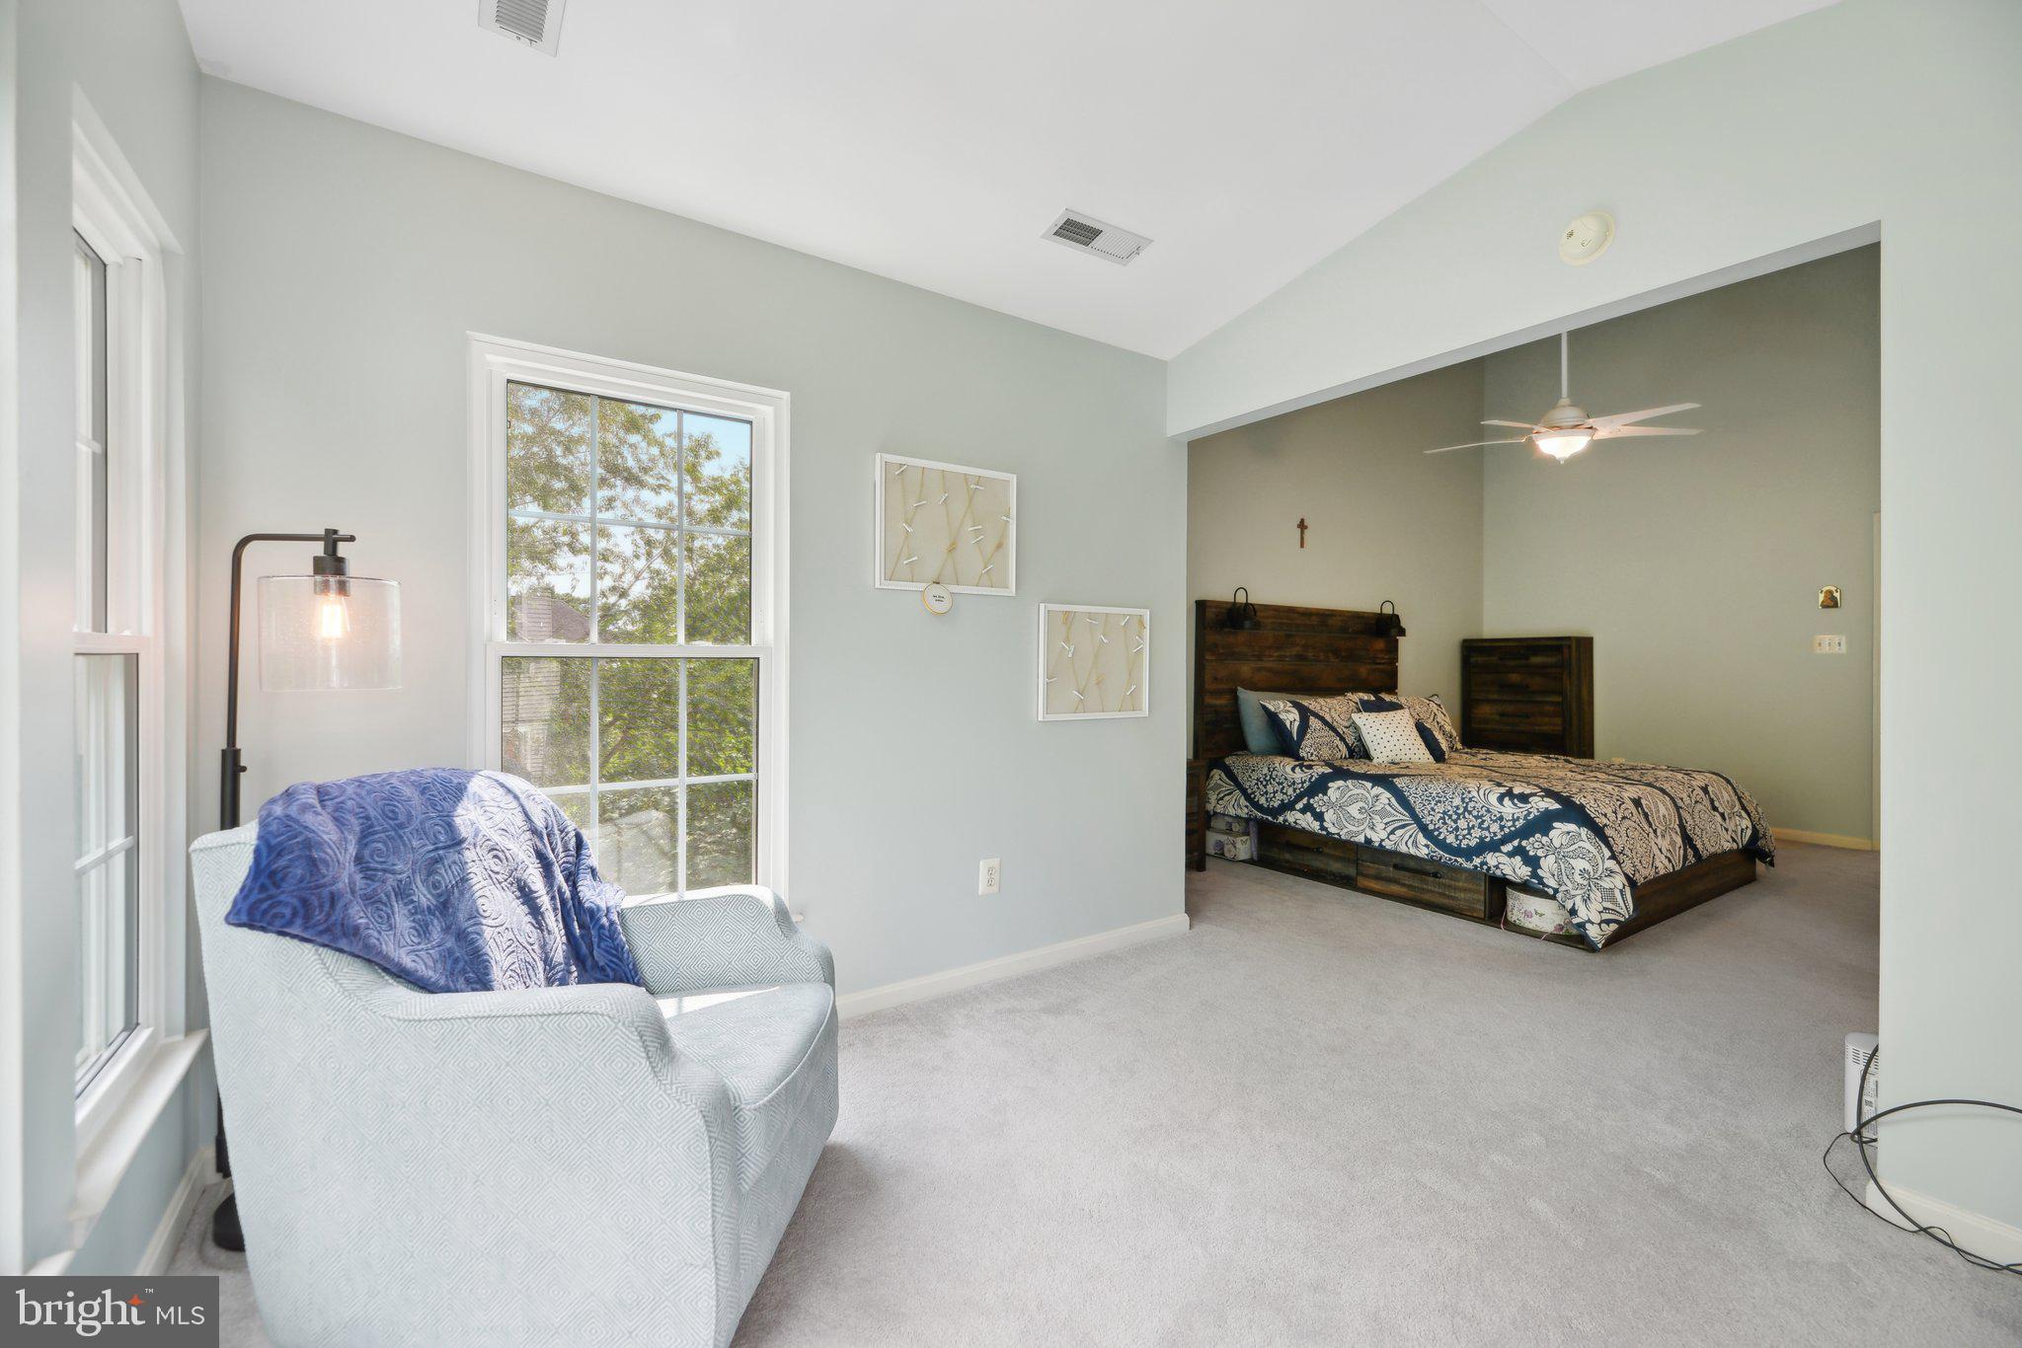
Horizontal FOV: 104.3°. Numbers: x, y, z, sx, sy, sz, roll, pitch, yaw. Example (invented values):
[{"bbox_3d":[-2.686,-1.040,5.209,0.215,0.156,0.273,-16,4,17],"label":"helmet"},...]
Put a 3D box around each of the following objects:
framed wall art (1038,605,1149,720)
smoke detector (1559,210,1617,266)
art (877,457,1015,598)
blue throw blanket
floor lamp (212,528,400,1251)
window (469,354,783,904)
[{"bbox_3d":[0.335,-0.042,3.079,0.539,0.436,0.030,0,0,-33],"label":"framed wall art"},{"bbox_3d":[1.482,-1.138,2.043,0.045,0.132,0.132,0,0,-33],"label":"smoke detector"},{"bbox_3d":[-0.212,-0.500,2.720,0.541,0.439,0.030,0,0,-33],"label":"art"},{"bbox_3d":[-1.027,0.420,1.528,0.430,0.460,0.690,0,0,3],"label":"blue throw blanket"},{"bbox_3d":[-1.455,0.405,1.630,0.320,1.420,0.265,0,0,0],"label":"floor lamp"},{"bbox_3d":[-1.045,-0.066,2.235,0.811,1.583,0.100,0,0,-33],"label":"window"}]

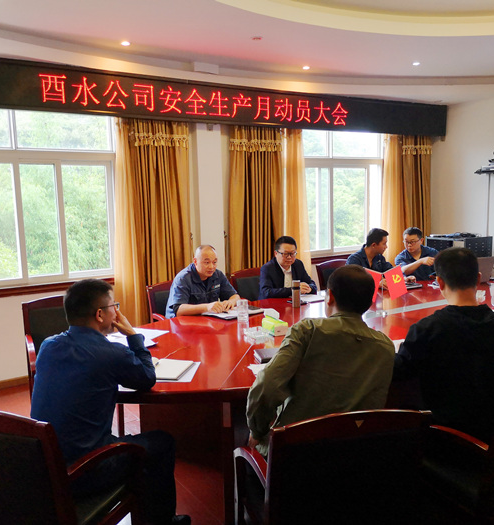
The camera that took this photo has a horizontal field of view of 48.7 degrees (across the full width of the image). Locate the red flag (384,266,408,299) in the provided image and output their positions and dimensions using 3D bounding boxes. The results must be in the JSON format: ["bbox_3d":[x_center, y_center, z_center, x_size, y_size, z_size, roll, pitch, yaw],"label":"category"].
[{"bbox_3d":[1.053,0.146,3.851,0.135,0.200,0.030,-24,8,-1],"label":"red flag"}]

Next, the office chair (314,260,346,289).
[{"bbox_3d":[1.077,0.459,5.545,0.600,0.920,0.600,-7,8,-36],"label":"office chair"}]

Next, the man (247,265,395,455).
[{"bbox_3d":[0.267,0.678,2.181,0.570,1.330,0.800,-3,7,-13],"label":"man"}]

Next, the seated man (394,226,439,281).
[{"bbox_3d":[1.704,0.284,5.438,0.550,1.270,0.780,-4,7,-19],"label":"seated man"}]

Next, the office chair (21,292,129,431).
[{"bbox_3d":[-1.172,0.725,3.744,0.580,0.950,0.600,-6,8,-32],"label":"office chair"}]

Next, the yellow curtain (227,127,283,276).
[{"bbox_3d":[0.110,-0.304,6.003,0.680,2.380,0.160,-6,8,-33],"label":"yellow curtain"}]

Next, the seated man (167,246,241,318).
[{"bbox_3d":[-0.245,0.488,4.212,0.550,1.250,0.760,-7,9,-38],"label":"seated man"}]

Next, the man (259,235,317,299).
[{"bbox_3d":[0.382,0.394,4.818,0.530,1.260,0.760,-6,8,-30],"label":"man"}]

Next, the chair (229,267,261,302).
[{"bbox_3d":[0.226,0.538,5.078,0.600,0.920,0.600,-7,9,-39],"label":"chair"}]

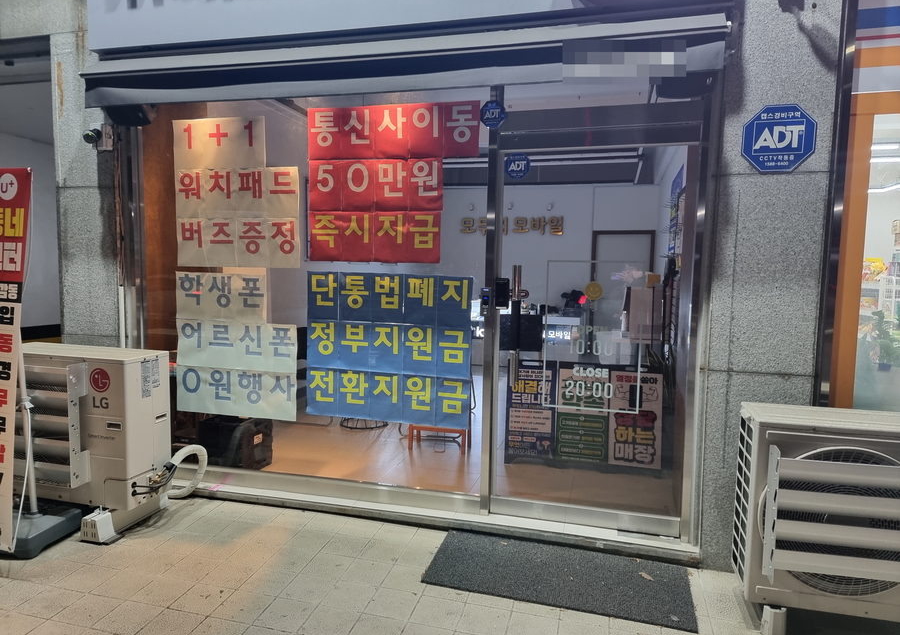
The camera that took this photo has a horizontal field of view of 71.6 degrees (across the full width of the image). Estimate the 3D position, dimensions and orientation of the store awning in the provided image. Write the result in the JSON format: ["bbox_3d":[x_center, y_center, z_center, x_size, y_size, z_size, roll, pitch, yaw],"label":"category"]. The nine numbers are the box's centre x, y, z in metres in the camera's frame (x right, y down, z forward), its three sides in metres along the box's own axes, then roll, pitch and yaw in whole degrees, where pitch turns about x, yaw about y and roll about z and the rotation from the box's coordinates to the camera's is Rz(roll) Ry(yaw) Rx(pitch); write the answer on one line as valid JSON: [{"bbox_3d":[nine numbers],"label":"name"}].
[{"bbox_3d":[-0.433,-1.288,3.215,3.445,0.277,0.198,2,6,15],"label":"store awning"}]

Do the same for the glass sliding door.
[{"bbox_3d":[0.713,0.000,3.239,1.049,2.242,0.054,2,6,15],"label":"glass sliding door"}]

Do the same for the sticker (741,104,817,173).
[{"bbox_3d":[1.467,-0.801,2.786,0.301,0.301,0.015,2,6,15],"label":"sticker"}]

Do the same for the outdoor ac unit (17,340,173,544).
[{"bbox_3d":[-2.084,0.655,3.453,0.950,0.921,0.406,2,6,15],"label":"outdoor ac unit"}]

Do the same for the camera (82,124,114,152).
[{"bbox_3d":[-2.076,-1.057,3.664,0.158,0.148,0.139,1,6,5],"label":"camera"}]

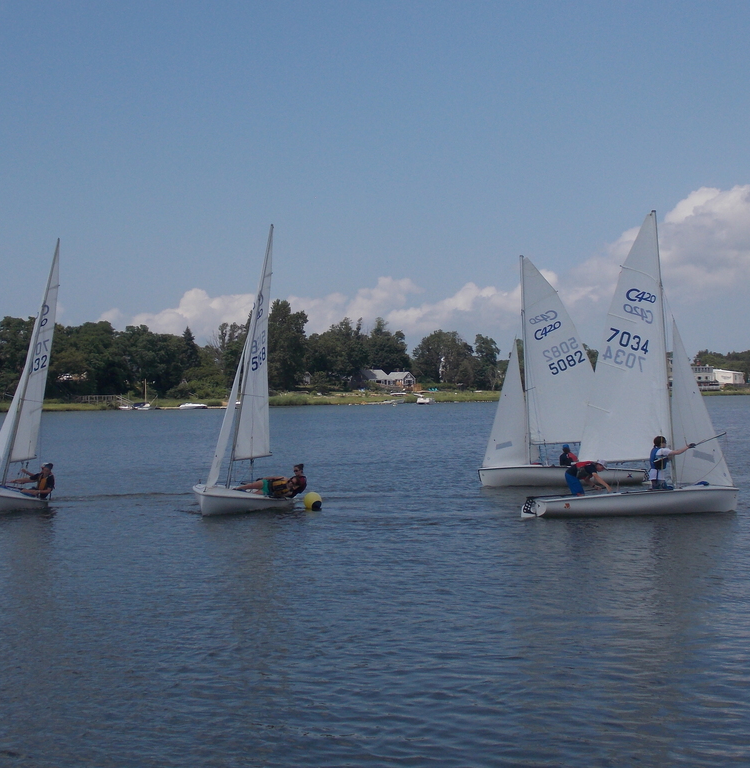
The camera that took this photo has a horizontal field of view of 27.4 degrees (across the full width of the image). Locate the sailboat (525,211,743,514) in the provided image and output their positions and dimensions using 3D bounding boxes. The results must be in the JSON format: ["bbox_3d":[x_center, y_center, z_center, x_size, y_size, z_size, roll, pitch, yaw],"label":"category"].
[{"bbox_3d":[4.827,-0.374,29.750,4.470,6.101,1.750,-1,-6,-13],"label":"sailboat"}]

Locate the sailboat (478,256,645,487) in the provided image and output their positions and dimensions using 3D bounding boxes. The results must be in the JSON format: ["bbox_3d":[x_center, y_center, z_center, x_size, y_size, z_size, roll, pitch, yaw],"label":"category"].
[{"bbox_3d":[4.779,-0.325,39.895,4.470,6.101,1.750,-2,5,6],"label":"sailboat"}]

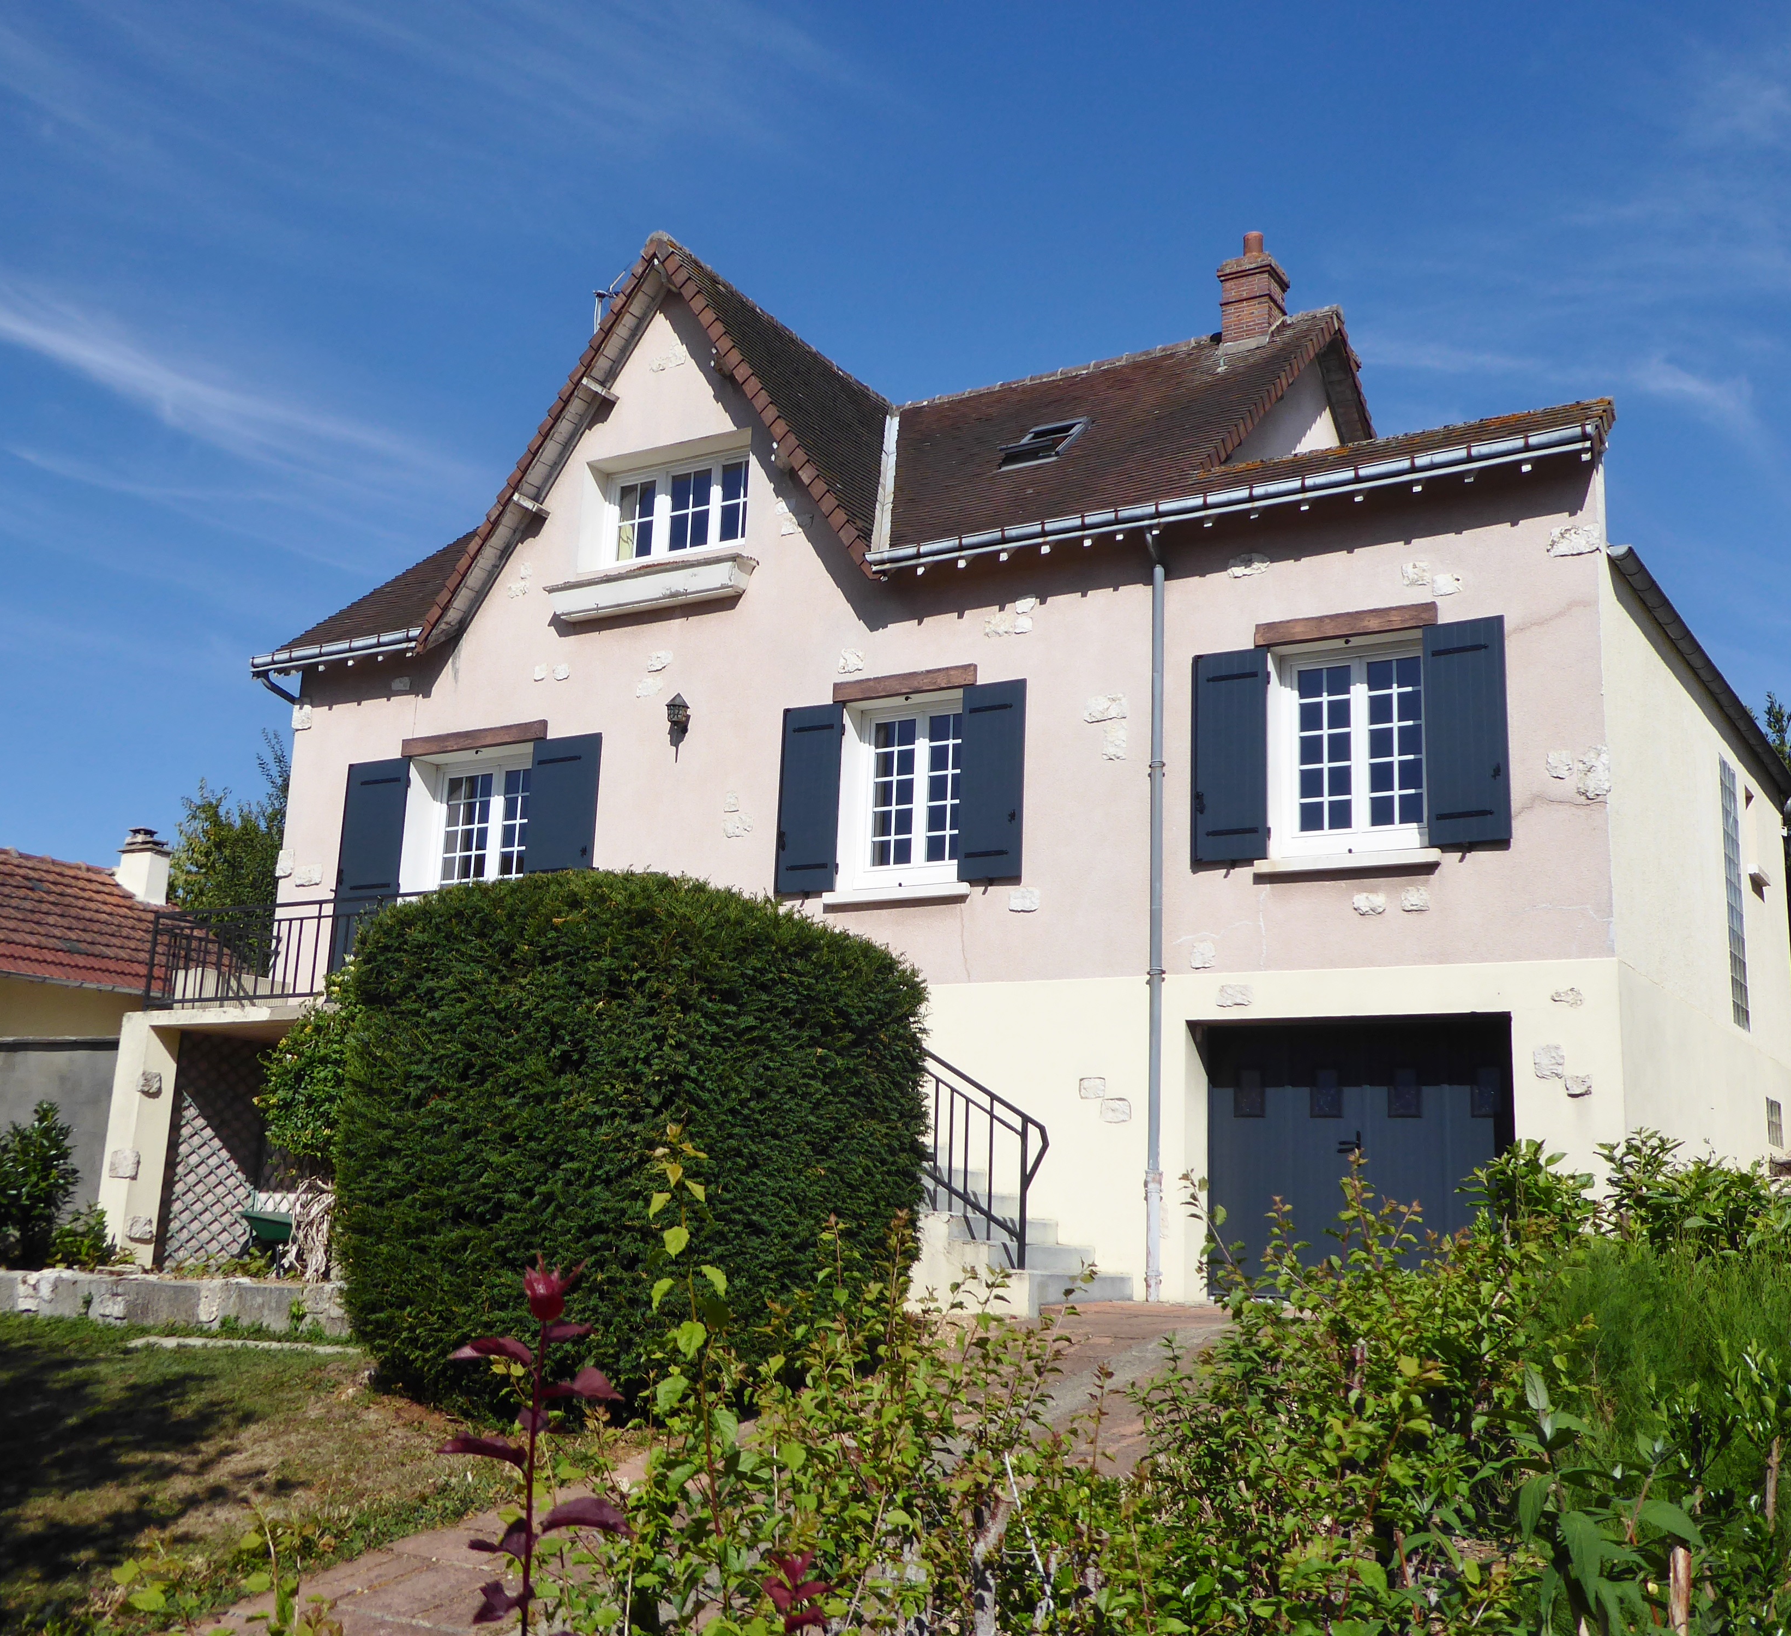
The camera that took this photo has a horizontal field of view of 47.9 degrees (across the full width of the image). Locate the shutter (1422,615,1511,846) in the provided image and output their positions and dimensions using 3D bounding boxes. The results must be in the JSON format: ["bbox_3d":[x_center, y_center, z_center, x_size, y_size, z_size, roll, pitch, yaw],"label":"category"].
[{"bbox_3d":[3.810,-0.580,13.436,0.530,1.506,0.050,-5,-13,30],"label":"shutter"}]

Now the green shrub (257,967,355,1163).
[{"bbox_3d":[-4.769,2.086,17.106,1.380,1.671,0.950,-5,-14,31],"label":"green shrub"}]

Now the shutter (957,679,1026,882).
[{"bbox_3d":[0.795,-0.294,16.313,0.584,1.615,0.050,-5,-14,31],"label":"shutter"}]

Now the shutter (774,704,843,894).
[{"bbox_3d":[-0.721,-0.170,17.220,0.596,1.617,0.050,-5,-14,31],"label":"shutter"}]

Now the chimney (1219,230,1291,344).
[{"bbox_3d":[3.613,-5.309,20.327,0.593,1.287,0.520,-5,-14,31],"label":"chimney"}]

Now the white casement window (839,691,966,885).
[{"bbox_3d":[0.144,-0.216,16.990,1.196,1.579,0.160,-5,-14,31],"label":"white casement window"}]

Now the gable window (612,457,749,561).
[{"bbox_3d":[-1.812,-2.736,17.727,1.732,0.830,0.090,-5,-13,30],"label":"gable window"}]

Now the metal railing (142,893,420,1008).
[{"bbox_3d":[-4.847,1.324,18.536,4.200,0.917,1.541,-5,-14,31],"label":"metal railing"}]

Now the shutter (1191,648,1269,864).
[{"bbox_3d":[2.369,-0.431,14.265,0.545,1.522,0.050,-5,-13,30],"label":"shutter"}]

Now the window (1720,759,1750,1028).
[{"bbox_3d":[7.167,0.666,17.282,0.100,2.260,0.870,-5,-13,30],"label":"window"}]

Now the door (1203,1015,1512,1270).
[{"bbox_3d":[3.179,2.340,13.693,2.261,1.913,0.070,-5,-13,30],"label":"door"}]

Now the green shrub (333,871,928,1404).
[{"bbox_3d":[-1.480,1.722,11.296,3.150,2.900,3.000,3,-11,-7],"label":"green shrub"}]

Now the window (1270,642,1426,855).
[{"bbox_3d":[3.433,-0.530,15.033,1.201,1.558,0.160,-5,-14,31],"label":"window"}]

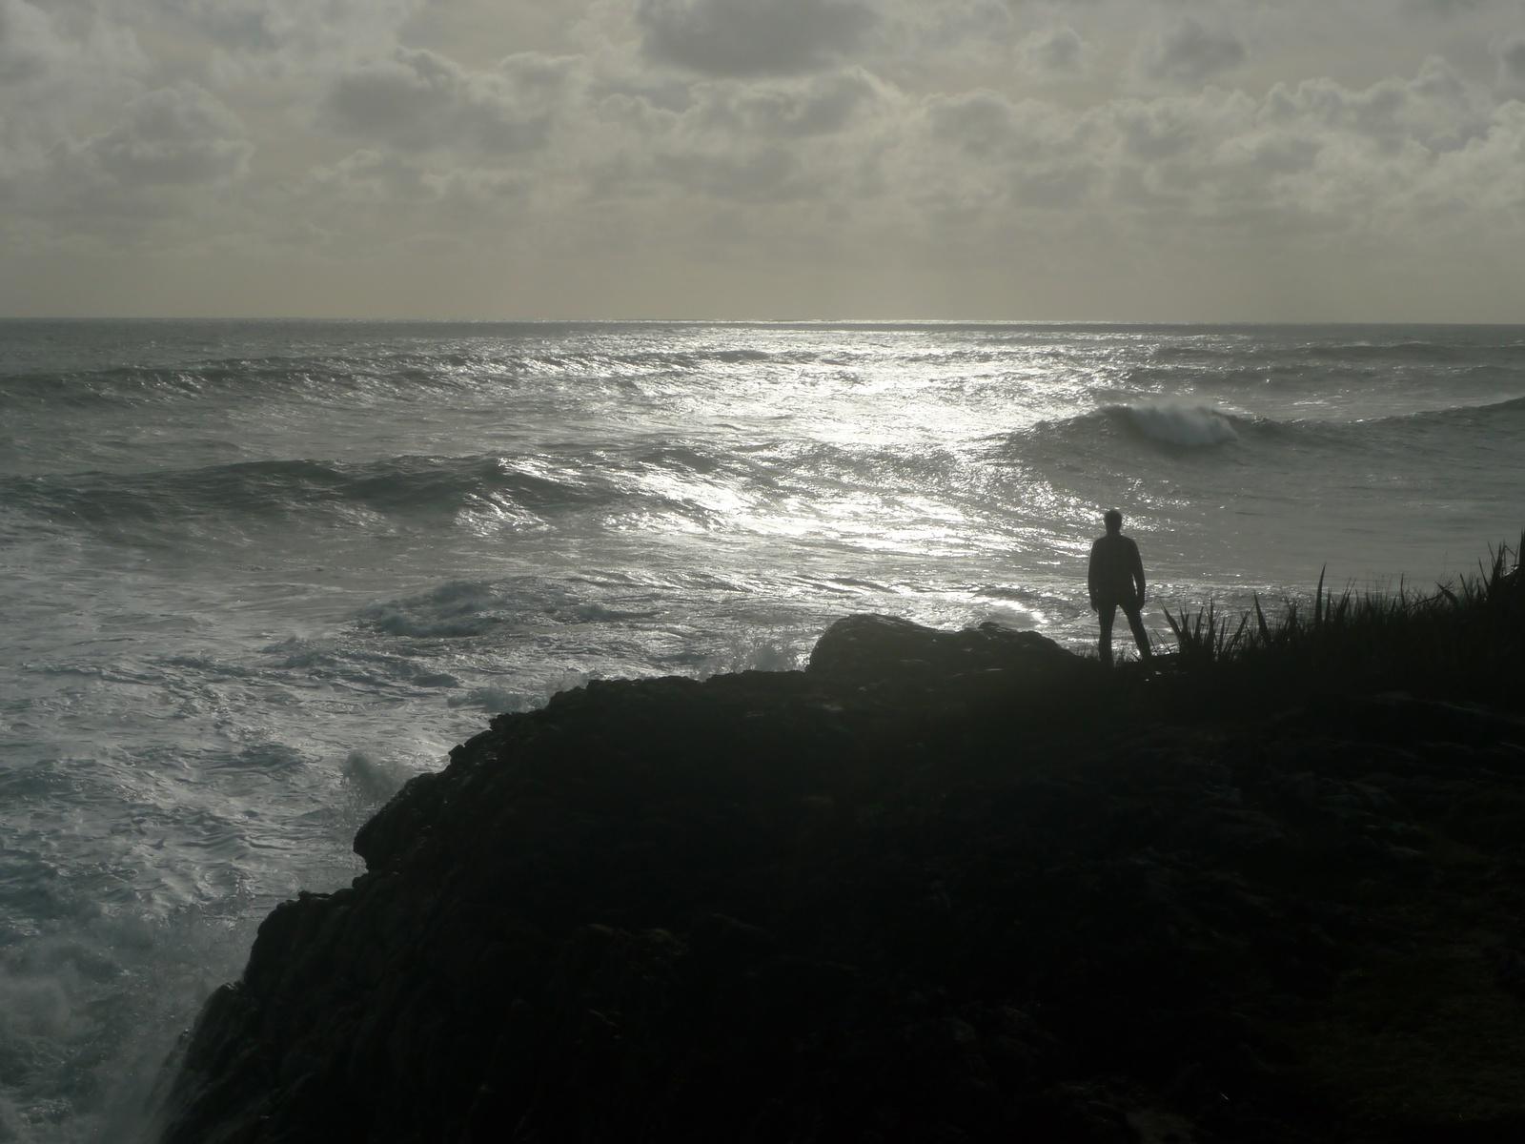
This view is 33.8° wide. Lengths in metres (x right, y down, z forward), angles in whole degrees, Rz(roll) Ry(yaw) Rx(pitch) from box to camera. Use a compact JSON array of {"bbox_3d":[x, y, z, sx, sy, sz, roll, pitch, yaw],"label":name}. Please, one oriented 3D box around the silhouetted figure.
[{"bbox_3d":[3.843,0.199,27.000,0.670,1.750,0.390,1,6,6],"label":"silhouetted figure"}]

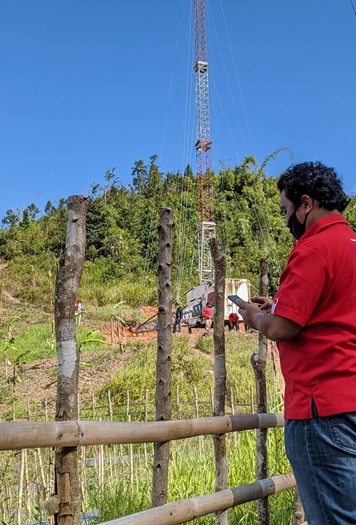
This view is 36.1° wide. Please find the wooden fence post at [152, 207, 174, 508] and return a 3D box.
[{"bbox_3d":[-0.072,0.580,2.200,0.070,1.600,0.070,2,-2,0],"label":"wooden fence post"}]

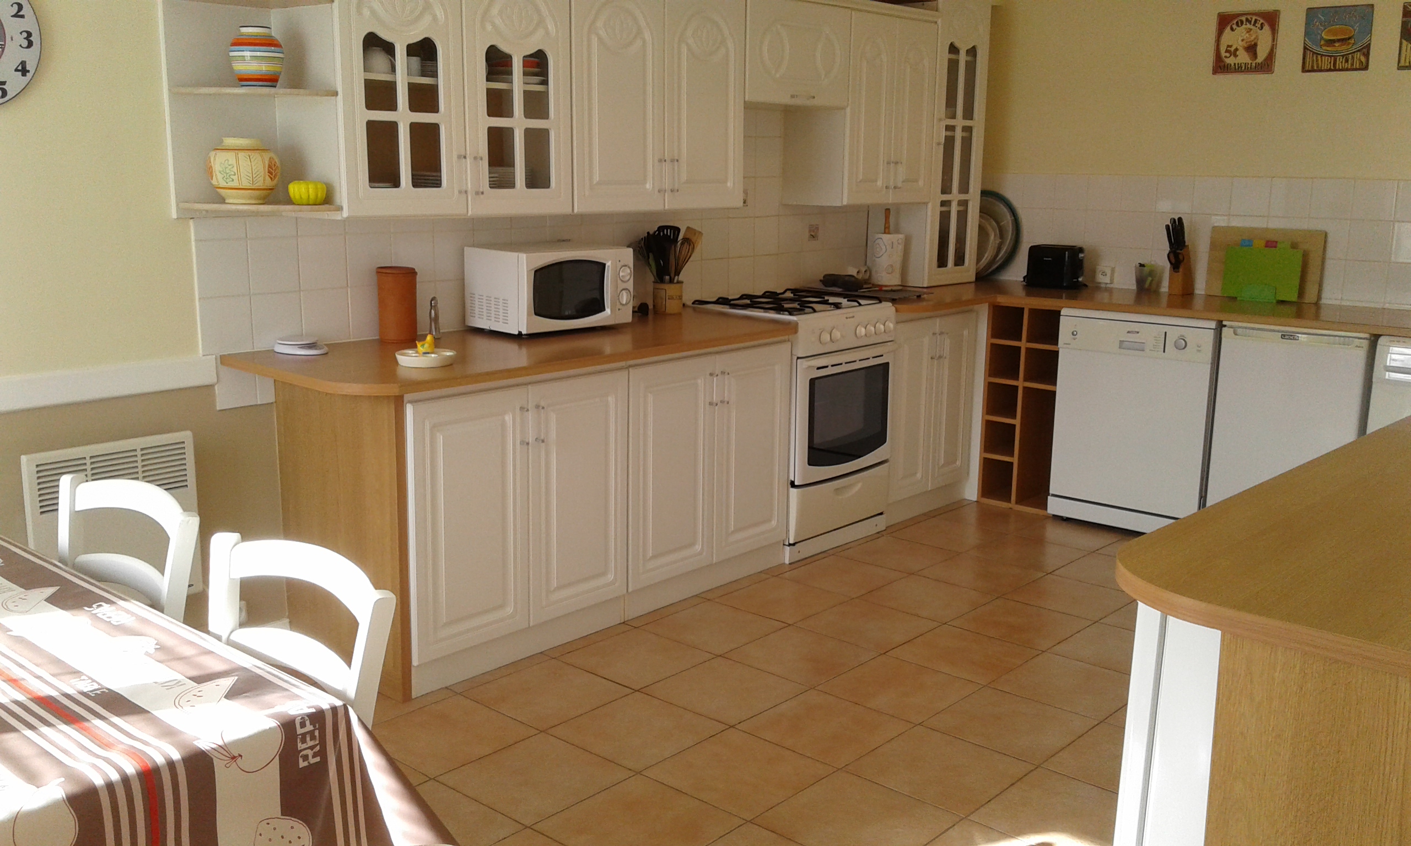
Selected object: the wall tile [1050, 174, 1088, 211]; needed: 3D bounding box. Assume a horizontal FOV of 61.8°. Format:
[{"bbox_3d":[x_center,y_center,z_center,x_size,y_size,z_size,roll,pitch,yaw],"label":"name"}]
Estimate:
[{"bbox_3d":[1.625,-1.024,5.237,0.150,0.155,0.010,9,14,38],"label":"wall tile"}]

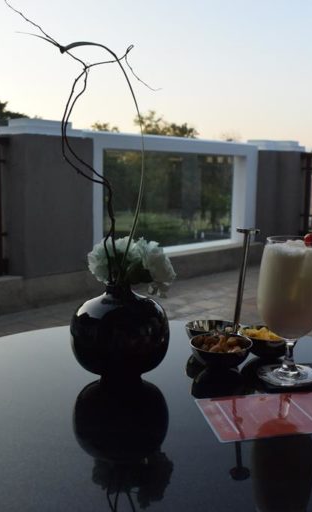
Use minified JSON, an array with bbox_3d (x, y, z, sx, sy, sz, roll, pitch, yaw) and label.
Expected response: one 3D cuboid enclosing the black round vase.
[{"bbox_3d":[-0.046,0.098,0.740,0.127,0.118,0.127,0,8,0],"label":"black round vase"}]

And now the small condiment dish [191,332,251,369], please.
[{"bbox_3d":[0.091,0.136,0.793,0.085,0.031,0.085,0,8,0],"label":"small condiment dish"}]

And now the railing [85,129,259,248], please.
[{"bbox_3d":[0.235,-0.535,5.477,0.184,1.086,2.327,8,11,43],"label":"railing"}]

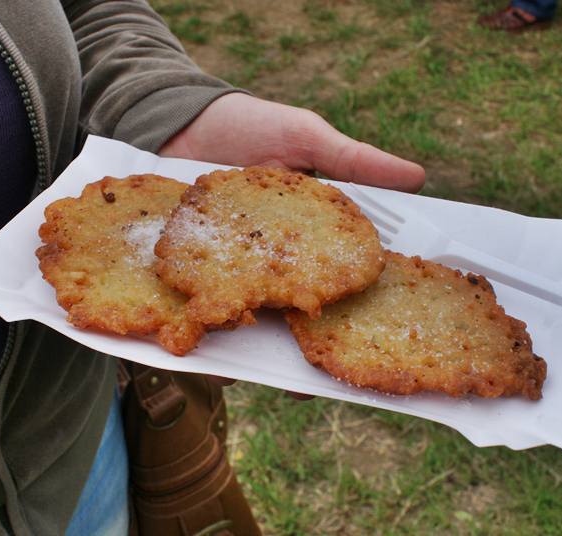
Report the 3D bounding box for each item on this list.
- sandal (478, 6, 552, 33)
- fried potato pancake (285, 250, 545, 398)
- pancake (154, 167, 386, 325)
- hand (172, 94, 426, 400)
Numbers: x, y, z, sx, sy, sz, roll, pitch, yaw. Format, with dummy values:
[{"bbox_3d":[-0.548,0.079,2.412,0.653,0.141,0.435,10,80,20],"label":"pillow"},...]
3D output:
[{"bbox_3d":[0.895,-0.945,3.300,0.280,0.090,0.100,-3,40,-2],"label":"sandal"},{"bbox_3d":[0.057,0.023,0.370,0.108,0.018,0.090,14,43,13],"label":"fried potato pancake"},{"bbox_3d":[-0.006,-0.013,0.395,0.100,0.020,0.108,-1,40,0],"label":"pancake"},{"bbox_3d":[0.004,-0.021,0.434,0.125,0.070,0.180,-6,40,-5],"label":"hand"}]

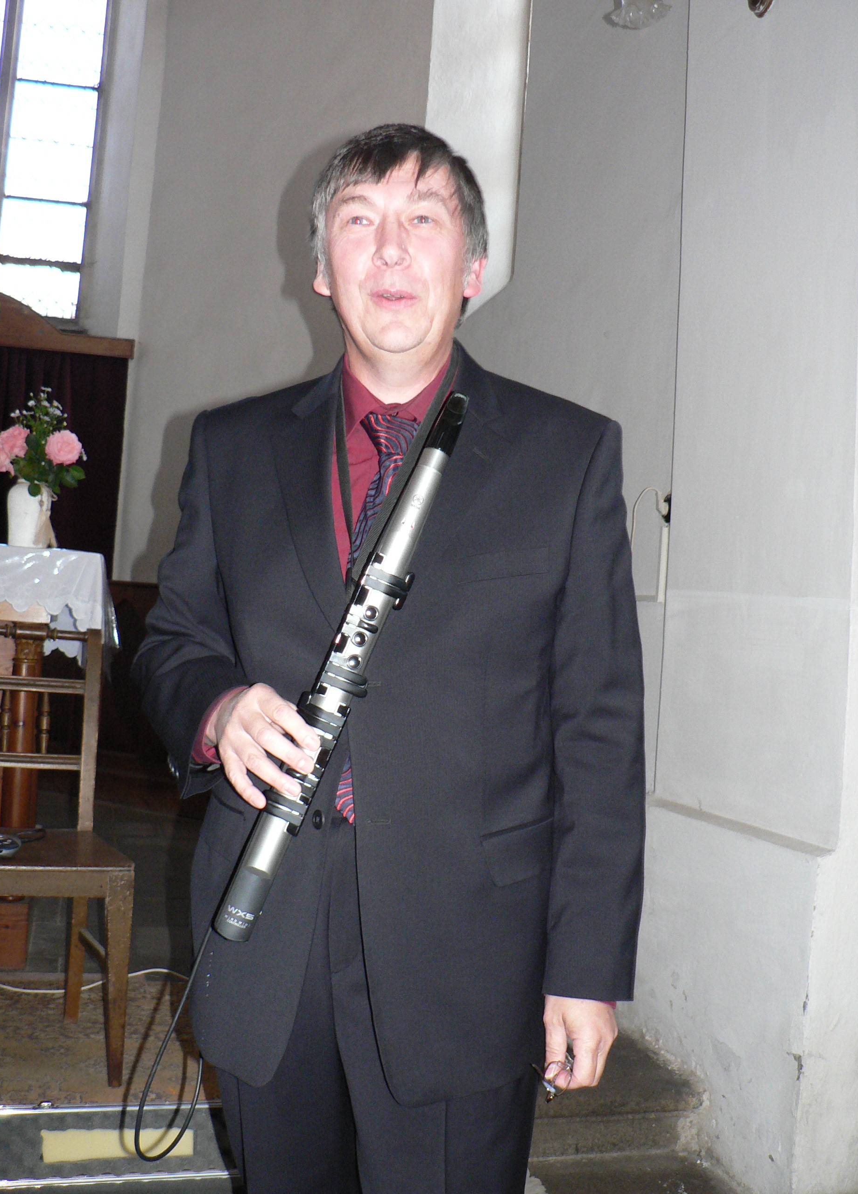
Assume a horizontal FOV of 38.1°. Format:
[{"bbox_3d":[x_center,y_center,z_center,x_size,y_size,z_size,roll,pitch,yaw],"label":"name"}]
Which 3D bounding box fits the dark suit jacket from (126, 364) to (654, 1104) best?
[{"bbox_3d":[-0.045,0.130,1.390,0.570,0.825,0.340,3,-3,10],"label":"dark suit jacket"}]

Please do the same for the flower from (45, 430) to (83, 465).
[{"bbox_3d":[-0.970,-0.398,3.300,0.100,0.095,0.085,4,-3,-11],"label":"flower"}]

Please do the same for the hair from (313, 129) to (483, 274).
[{"bbox_3d":[-0.035,-0.423,1.370,0.192,0.185,0.210,3,-3,5],"label":"hair"}]

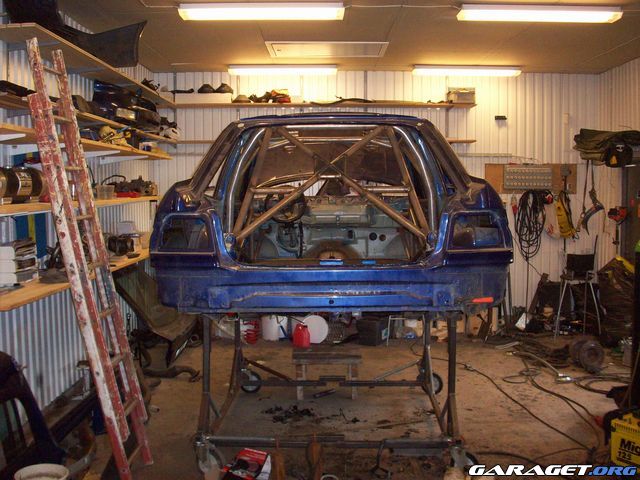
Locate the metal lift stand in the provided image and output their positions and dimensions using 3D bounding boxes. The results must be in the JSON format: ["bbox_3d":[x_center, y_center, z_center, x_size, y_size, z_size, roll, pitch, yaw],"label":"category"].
[{"bbox_3d":[0.071,0.906,5.175,1.680,1.120,1.740,0,5,1],"label":"metal lift stand"}]

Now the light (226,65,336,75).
[{"bbox_3d":[-0.422,-1.951,7.888,1.240,0.090,0.190,0,5,1],"label":"light"}]

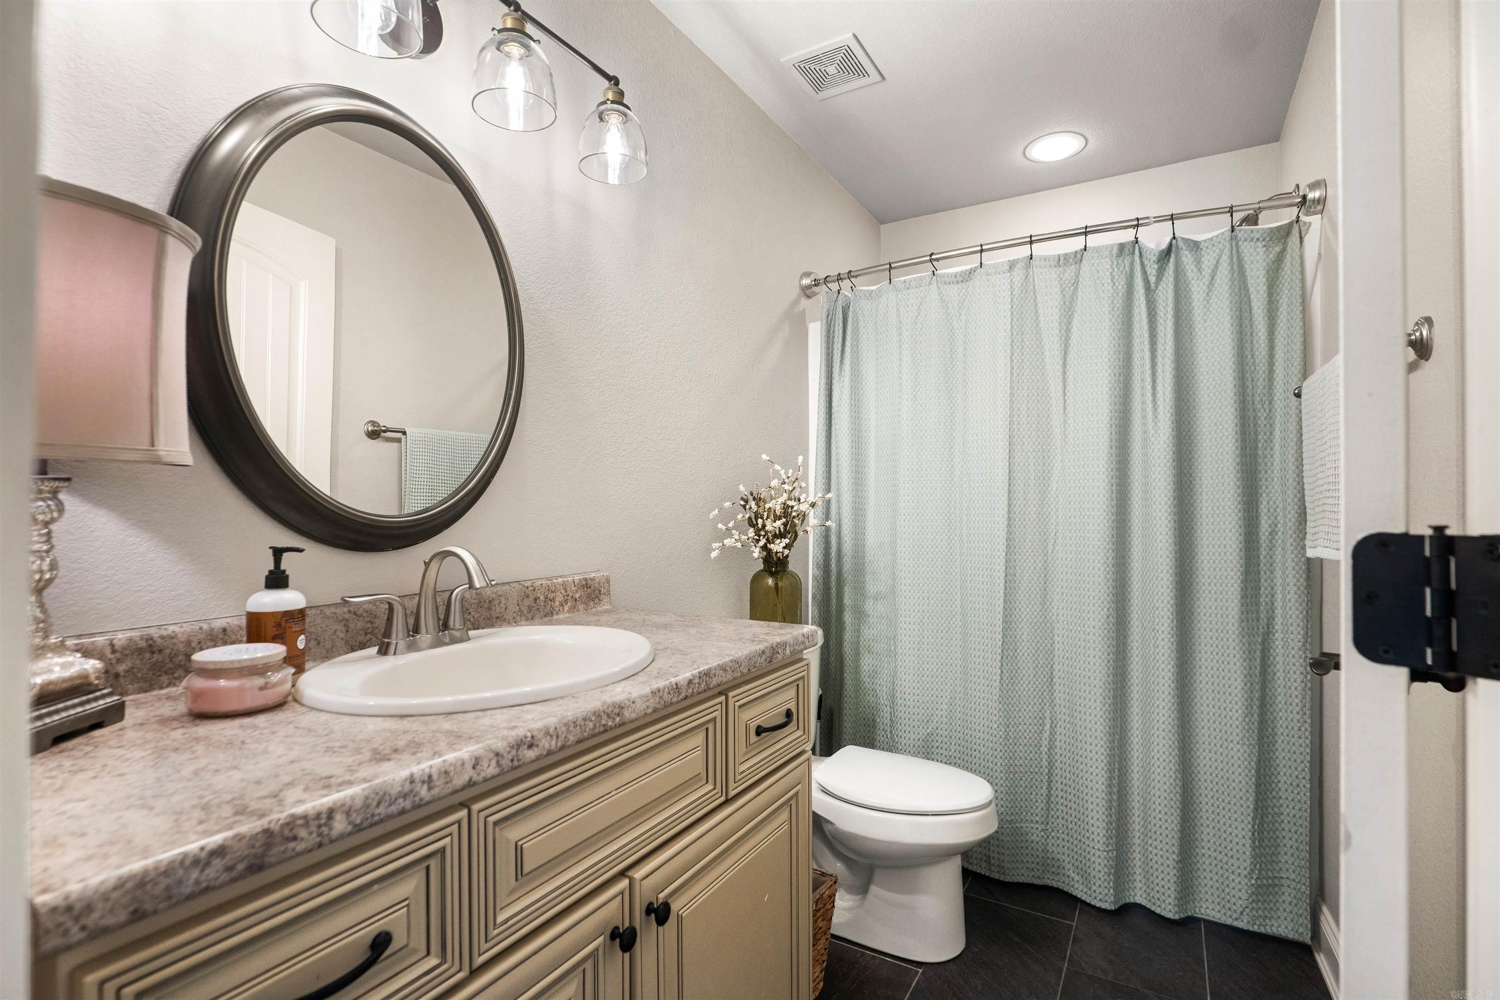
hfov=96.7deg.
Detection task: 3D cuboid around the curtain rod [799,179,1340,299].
[{"bbox_3d":[0.893,-0.828,2.215,1.570,0.095,0.110,0,0,30],"label":"curtain rod"}]

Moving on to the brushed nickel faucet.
[{"bbox_3d":[-0.522,0.170,1.158,0.180,0.178,0.280,0,0,32],"label":"brushed nickel faucet"}]

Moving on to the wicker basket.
[{"bbox_3d":[0.057,1.008,1.556,0.240,0.255,0.170,0,0,32],"label":"wicker basket"}]

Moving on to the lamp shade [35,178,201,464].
[{"bbox_3d":[-0.778,-0.178,0.739,0.265,0.275,0.265,0,0,32],"label":"lamp shade"}]

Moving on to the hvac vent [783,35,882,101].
[{"bbox_3d":[0.265,-1.344,2.096,0.250,0.022,0.245,0,0,32],"label":"hvac vent"}]

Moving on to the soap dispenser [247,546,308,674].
[{"bbox_3d":[-0.709,0.168,1.015,0.080,0.197,0.070,0,0,-20],"label":"soap dispenser"}]

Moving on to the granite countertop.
[{"bbox_3d":[-0.408,0.289,1.077,0.568,0.043,1.145,0,0,32],"label":"granite countertop"}]

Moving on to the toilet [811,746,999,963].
[{"bbox_3d":[0.268,0.764,1.847,0.800,0.745,0.440,0,0,32],"label":"toilet"}]

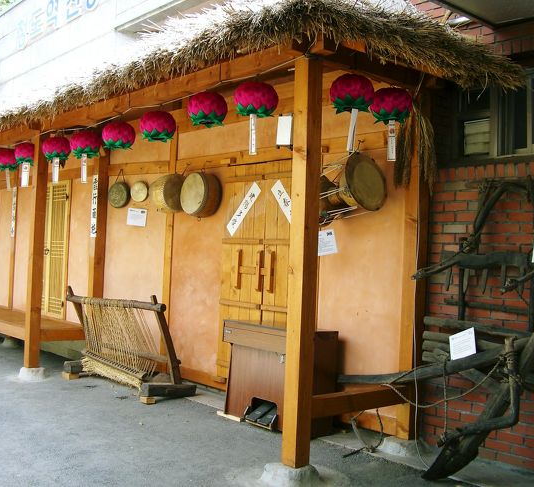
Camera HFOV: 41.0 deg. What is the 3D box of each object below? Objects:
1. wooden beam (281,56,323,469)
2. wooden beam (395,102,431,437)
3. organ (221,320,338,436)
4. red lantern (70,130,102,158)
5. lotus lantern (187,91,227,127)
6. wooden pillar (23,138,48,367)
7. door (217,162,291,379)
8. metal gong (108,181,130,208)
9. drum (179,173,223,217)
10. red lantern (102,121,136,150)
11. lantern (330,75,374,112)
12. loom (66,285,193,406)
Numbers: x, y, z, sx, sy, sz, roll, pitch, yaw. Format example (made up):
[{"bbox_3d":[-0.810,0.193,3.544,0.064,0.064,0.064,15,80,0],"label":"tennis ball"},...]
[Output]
[{"bbox_3d":[0.217,0.115,4.344,0.115,2.449,0.122,3,-2,-39],"label":"wooden beam"},{"bbox_3d":[1.020,0.131,4.930,0.120,2.400,0.120,3,-2,-41],"label":"wooden beam"},{"bbox_3d":[0.077,1.022,5.569,0.414,0.773,0.886,3,-2,-39],"label":"organ"},{"bbox_3d":[-1.793,-0.981,7.087,0.310,0.275,0.310,3,-1,-40],"label":"red lantern"},{"bbox_3d":[-0.408,-0.919,4.890,0.270,0.240,0.270,2,-1,0],"label":"lotus lantern"},{"bbox_3d":[-2.445,0.090,7.609,0.113,2.443,0.128,3,-2,-39],"label":"wooden pillar"},{"bbox_3d":[-0.016,0.268,6.071,0.069,1.935,1.202,3,-2,-42],"label":"door"},{"bbox_3d":[-1.632,-0.530,7.850,0.084,0.281,0.276,3,-2,-42],"label":"metal gong"},{"bbox_3d":[-0.604,-0.449,6.609,0.212,0.394,0.394,3,-2,-42],"label":"drum"},{"bbox_3d":[-1.288,-0.942,6.230,0.291,0.256,0.291,2,-1,0],"label":"red lantern"},{"bbox_3d":[0.537,-0.942,4.480,0.270,0.240,0.270,2,-1,0],"label":"lantern"},{"bbox_3d":[-1.345,0.942,6.812,0.520,0.930,1.660,3,-2,-41],"label":"loom"}]

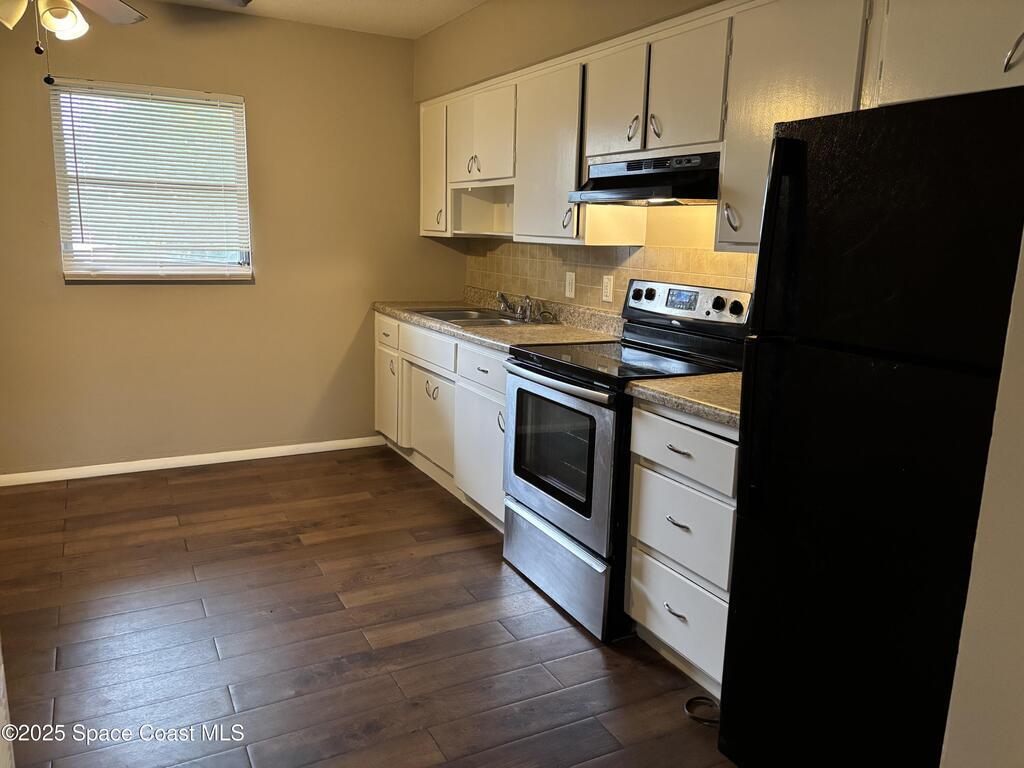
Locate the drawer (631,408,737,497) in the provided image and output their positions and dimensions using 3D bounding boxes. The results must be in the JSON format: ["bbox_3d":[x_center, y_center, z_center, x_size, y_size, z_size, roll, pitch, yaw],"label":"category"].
[{"bbox_3d":[0.689,0.176,2.376,0.455,0.141,0.460,-4,13,-28],"label":"drawer"}]

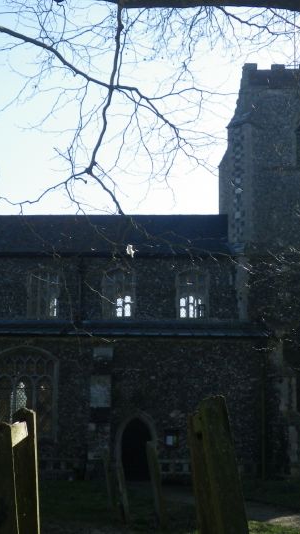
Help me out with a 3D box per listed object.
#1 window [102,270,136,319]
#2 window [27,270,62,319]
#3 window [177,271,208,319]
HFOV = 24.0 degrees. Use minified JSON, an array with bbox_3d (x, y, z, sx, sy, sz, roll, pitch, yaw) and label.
[{"bbox_3d":[-1.469,1.236,32.885,1.595,2.340,0.300,0,-8,4],"label":"window"},{"bbox_3d":[-4.957,1.269,33.132,1.619,2.310,0.300,0,-8,4],"label":"window"},{"bbox_3d":[1.967,1.273,32.633,1.386,2.229,0.300,0,-8,4],"label":"window"}]

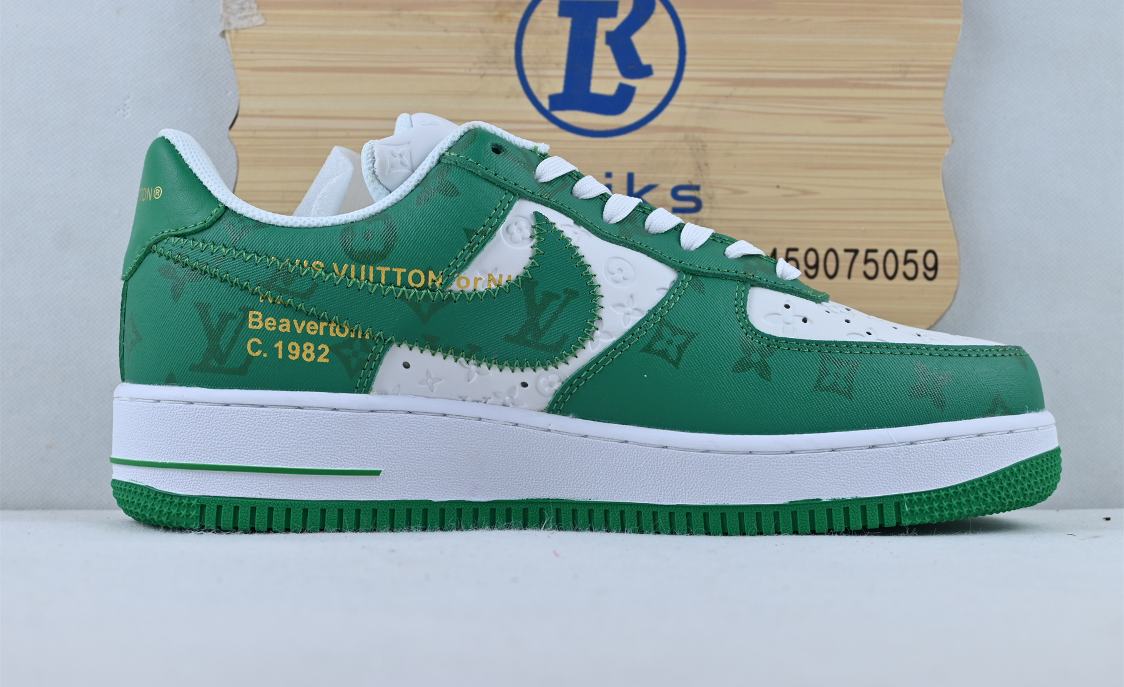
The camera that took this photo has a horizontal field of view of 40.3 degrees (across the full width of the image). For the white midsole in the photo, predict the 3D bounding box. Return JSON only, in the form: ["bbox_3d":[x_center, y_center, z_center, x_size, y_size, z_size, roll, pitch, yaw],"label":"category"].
[{"bbox_3d":[0.007,0.031,0.484,0.292,0.035,0.106,0,-3,0],"label":"white midsole"}]

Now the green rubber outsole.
[{"bbox_3d":[0.007,0.045,0.483,0.294,0.025,0.107,0,-3,0],"label":"green rubber outsole"}]

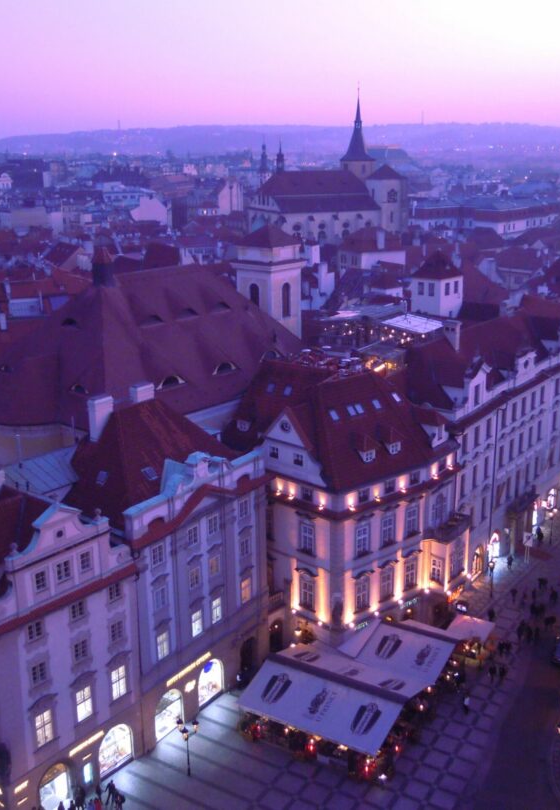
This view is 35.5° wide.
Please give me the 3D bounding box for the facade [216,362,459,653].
[{"bbox_3d":[5.031,8.537,80.396,17.500,19.800,14.500,-15,23,-40],"label":"facade"}]

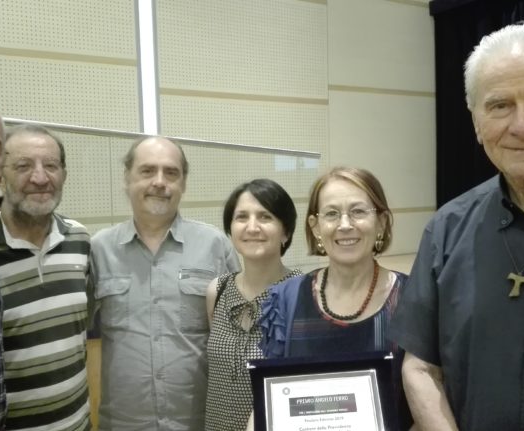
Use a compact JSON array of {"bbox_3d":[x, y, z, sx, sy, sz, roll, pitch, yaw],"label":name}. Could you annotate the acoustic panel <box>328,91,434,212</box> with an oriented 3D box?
[{"bbox_3d":[1.295,-0.662,5.730,1.470,1.200,0.050,-3,3,-29],"label":"acoustic panel"}]

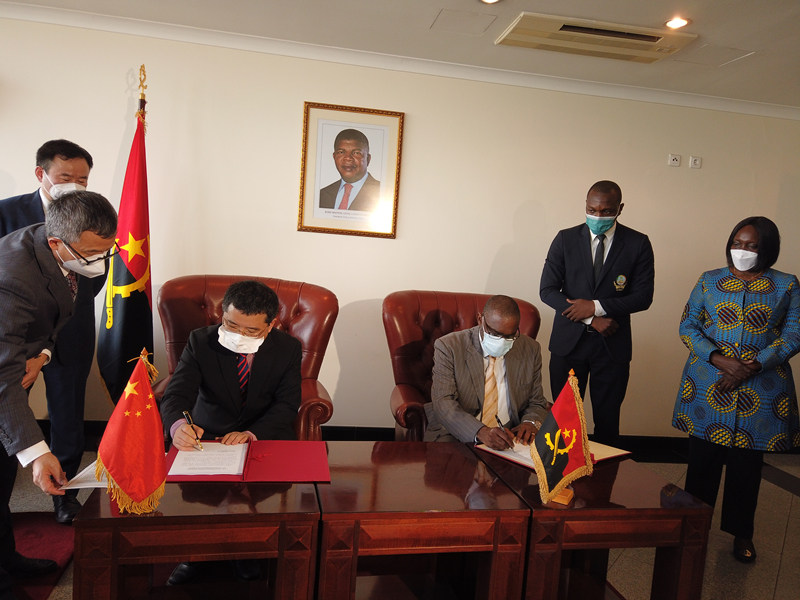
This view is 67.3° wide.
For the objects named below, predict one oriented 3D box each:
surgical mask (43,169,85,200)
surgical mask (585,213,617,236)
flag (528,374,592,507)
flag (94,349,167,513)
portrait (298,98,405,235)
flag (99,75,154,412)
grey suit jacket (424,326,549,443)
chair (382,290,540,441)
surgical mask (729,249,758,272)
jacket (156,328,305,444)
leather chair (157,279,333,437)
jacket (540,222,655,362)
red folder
[{"bbox_3d":[-1.339,-0.437,2.420,0.100,0.120,0.140,23,15,37],"label":"surgical mask"},{"bbox_3d":[0.963,-0.362,2.880,0.140,0.115,0.090,7,16,33],"label":"surgical mask"},{"bbox_3d":[0.433,0.366,1.611,0.155,0.360,0.110,5,4,12],"label":"flag"},{"bbox_3d":[-0.627,0.296,1.409,0.155,0.370,0.110,3,5,-17],"label":"flag"},{"bbox_3d":[-0.295,-0.776,3.650,0.604,0.766,0.035,4,4,-9],"label":"portrait"},{"bbox_3d":[-1.470,-0.181,3.258,0.270,2.138,0.200,4,4,-9],"label":"flag"},{"bbox_3d":[0.368,0.442,2.560,0.550,0.610,0.520,4,13,-10],"label":"grey suit jacket"},{"bbox_3d":[0.345,0.551,2.990,0.810,1.130,0.800,4,5,-11],"label":"chair"},{"bbox_3d":[1.562,-0.179,2.720,0.085,0.110,0.130,-13,14,-34],"label":"surgical mask"},{"bbox_3d":[-0.663,0.388,2.380,0.570,0.600,0.530,4,13,-8],"label":"jacket"},{"bbox_3d":[-0.700,0.490,2.750,0.810,1.130,0.800,3,5,-12],"label":"leather chair"},{"bbox_3d":[0.976,-0.037,2.970,0.500,0.685,0.290,6,5,22],"label":"jacket"},{"bbox_3d":[-0.448,0.463,1.766,0.471,0.018,0.343,4,4,-10],"label":"red folder"}]

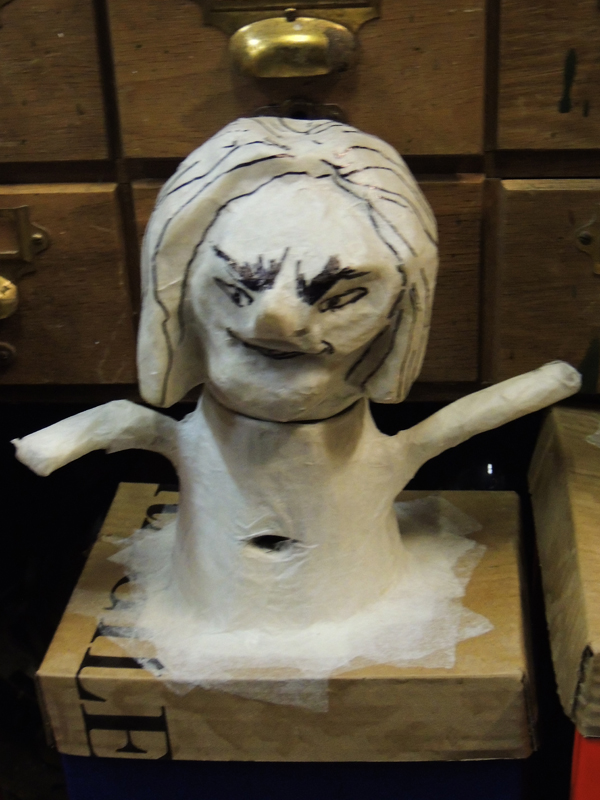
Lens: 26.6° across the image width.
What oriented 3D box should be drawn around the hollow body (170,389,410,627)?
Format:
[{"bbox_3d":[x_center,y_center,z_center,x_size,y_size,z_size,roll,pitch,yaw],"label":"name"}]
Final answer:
[{"bbox_3d":[-0.001,0.032,0.508,0.092,0.078,0.086,0,25,6],"label":"hollow body"}]

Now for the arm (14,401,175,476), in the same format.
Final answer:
[{"bbox_3d":[-0.081,0.015,0.504,0.066,0.022,0.024,-3,25,-2],"label":"arm"}]

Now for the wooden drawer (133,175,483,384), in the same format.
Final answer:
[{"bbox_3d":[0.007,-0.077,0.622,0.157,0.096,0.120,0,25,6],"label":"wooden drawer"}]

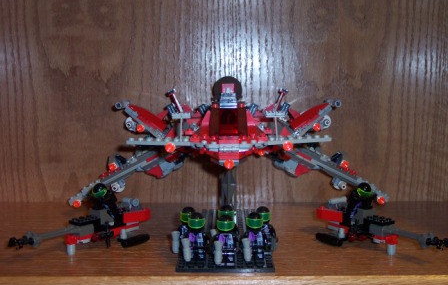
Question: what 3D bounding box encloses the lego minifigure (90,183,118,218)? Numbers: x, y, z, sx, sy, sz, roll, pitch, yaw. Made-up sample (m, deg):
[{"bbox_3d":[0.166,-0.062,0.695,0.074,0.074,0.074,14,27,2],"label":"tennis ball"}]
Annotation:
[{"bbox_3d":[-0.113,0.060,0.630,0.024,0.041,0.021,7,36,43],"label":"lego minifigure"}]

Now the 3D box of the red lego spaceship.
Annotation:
[{"bbox_3d":[0.004,0.005,0.629,0.323,0.129,0.216,0,7,0],"label":"red lego spaceship"}]

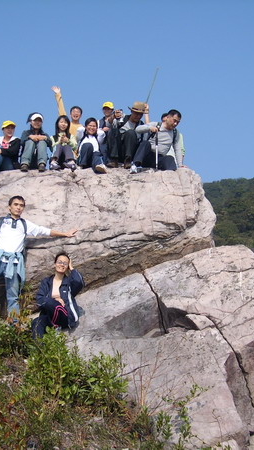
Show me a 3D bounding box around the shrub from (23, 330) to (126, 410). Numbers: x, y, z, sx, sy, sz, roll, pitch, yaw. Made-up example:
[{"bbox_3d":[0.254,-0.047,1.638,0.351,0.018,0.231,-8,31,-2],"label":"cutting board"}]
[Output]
[{"bbox_3d":[-0.501,1.425,5.900,1.000,0.800,0.750,0,-5,0],"label":"shrub"}]

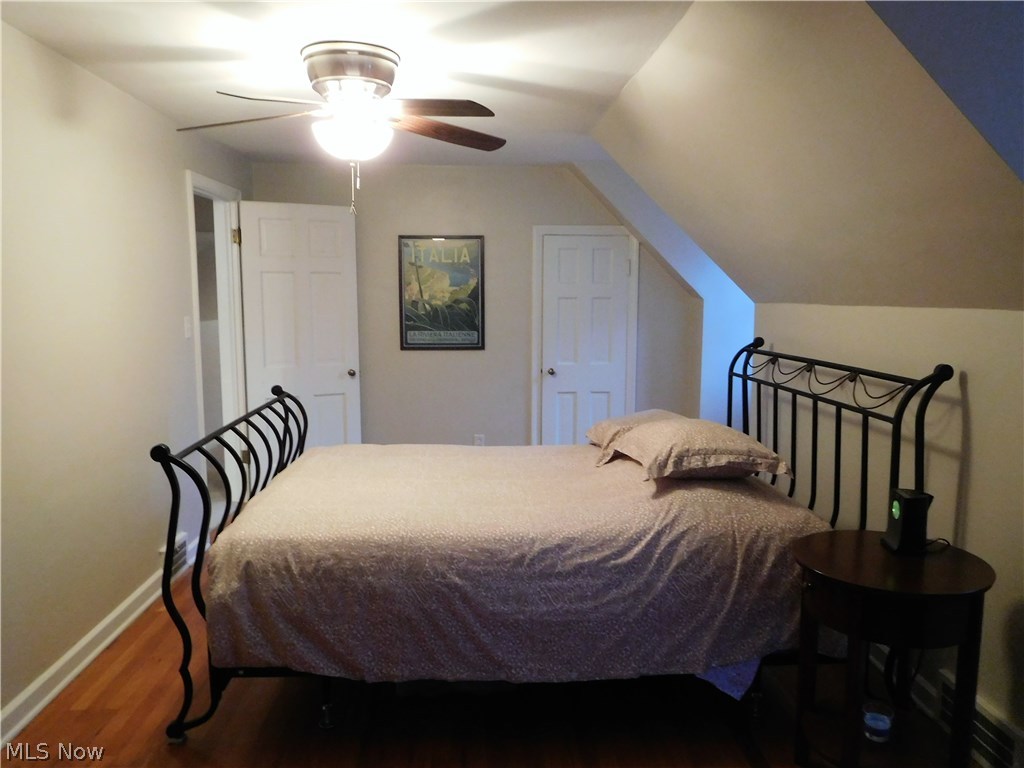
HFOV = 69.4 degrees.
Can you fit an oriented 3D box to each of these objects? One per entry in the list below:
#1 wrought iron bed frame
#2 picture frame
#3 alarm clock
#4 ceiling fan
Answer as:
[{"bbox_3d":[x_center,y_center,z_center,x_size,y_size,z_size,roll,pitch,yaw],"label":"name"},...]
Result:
[{"bbox_3d":[0.108,0.447,3.102,2.513,1.189,1.590,0,7,-3],"label":"wrought iron bed frame"},{"bbox_3d":[-0.481,-0.628,5.126,0.585,0.791,0.025,0,7,-3],"label":"picture frame"},{"bbox_3d":[1.115,0.387,2.091,0.092,0.161,0.088,0,7,-3],"label":"alarm clock"},{"bbox_3d":[-0.617,-1.020,2.762,1.284,0.381,1.274,0,7,-3],"label":"ceiling fan"}]

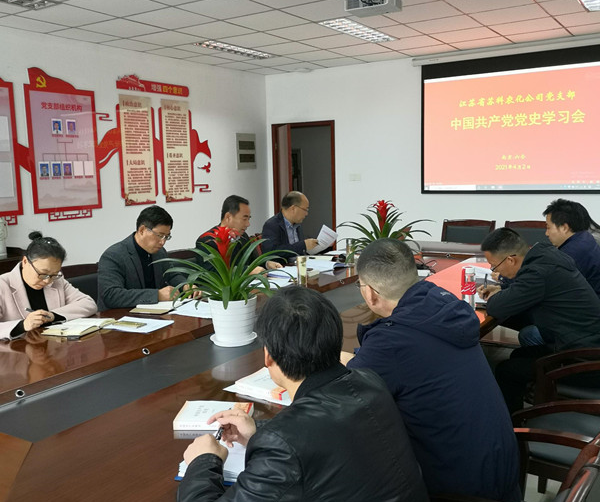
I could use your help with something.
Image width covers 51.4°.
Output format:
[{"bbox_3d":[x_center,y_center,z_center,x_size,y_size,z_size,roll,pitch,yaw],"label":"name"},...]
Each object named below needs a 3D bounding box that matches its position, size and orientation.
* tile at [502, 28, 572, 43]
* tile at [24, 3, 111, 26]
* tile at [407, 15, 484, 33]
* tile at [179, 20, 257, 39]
[{"bbox_3d":[2.520,-2.275,6.590,0.600,0.020,0.560,3,9,32],"label":"tile"},{"bbox_3d":[-1.939,-1.964,5.214,0.595,0.020,0.595,3,9,32],"label":"tile"},{"bbox_3d":[1.376,-2.158,5.927,0.600,0.020,0.600,4,9,32],"label":"tile"},{"bbox_3d":[-0.789,-2.091,5.896,0.600,0.020,0.600,3,9,32],"label":"tile"}]

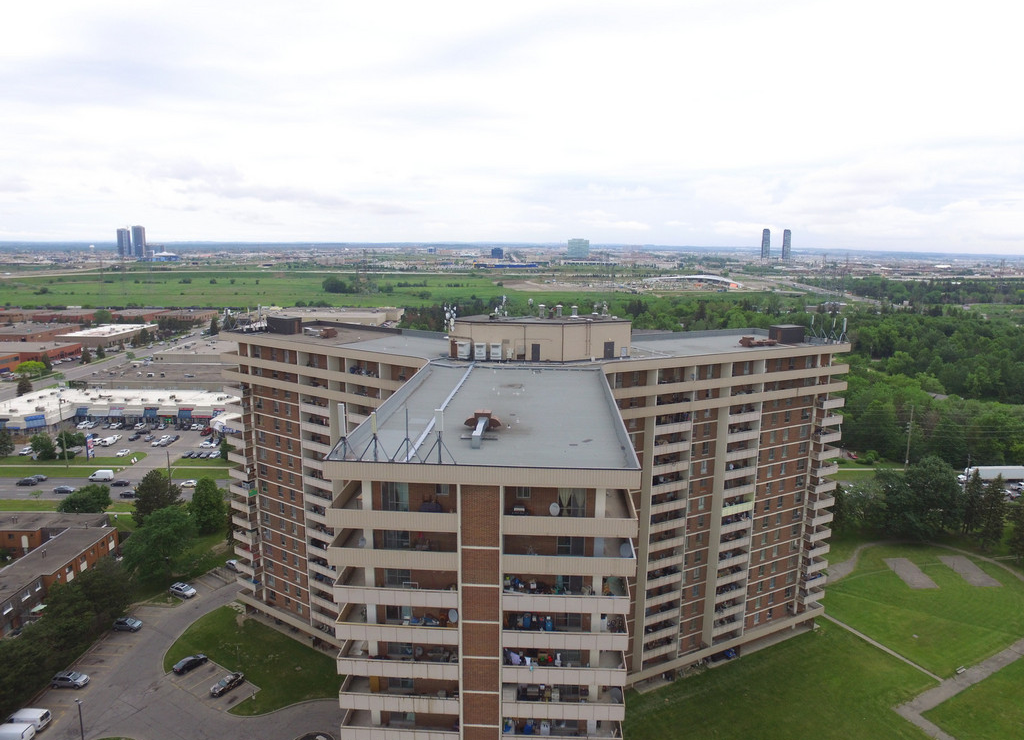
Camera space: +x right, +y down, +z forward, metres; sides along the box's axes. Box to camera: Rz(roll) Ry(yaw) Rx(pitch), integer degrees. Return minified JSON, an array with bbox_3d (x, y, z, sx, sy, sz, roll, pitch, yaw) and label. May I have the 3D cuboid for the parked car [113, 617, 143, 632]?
[{"bbox_3d":[-64.695,43.066,99.872,4.400,1.580,1.800,1,12,3],"label":"parked car"}]

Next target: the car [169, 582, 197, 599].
[{"bbox_3d":[-58.441,39.062,104.928,4.650,1.680,1.850,6,13,25],"label":"car"}]

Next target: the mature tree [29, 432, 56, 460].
[{"bbox_3d":[-140.290,22.724,176.737,7.000,8.460,7.000,1,12,0],"label":"mature tree"}]

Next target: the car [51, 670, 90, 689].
[{"bbox_3d":[-62.029,43.478,83.173,4.600,1.730,1.850,1,12,1],"label":"car"}]

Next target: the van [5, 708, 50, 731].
[{"bbox_3d":[-65.191,46.996,79.664,5.300,2.050,1.980,1,12,2],"label":"van"}]

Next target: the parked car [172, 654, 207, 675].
[{"bbox_3d":[-47.243,43.072,86.753,1.800,1.440,4.450,9,14,36],"label":"parked car"}]

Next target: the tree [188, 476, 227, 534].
[{"bbox_3d":[-65.182,28.827,126.767,7.200,12.740,7.200,-6,13,-28],"label":"tree"}]

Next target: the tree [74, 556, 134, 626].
[{"bbox_3d":[-69.000,37.411,100.530,9.200,12.310,9.200,1,12,0],"label":"tree"}]

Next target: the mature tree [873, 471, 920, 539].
[{"bbox_3d":[87.016,30.295,133.825,10.000,16.480,10.000,1,12,0],"label":"mature tree"}]

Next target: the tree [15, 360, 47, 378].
[{"bbox_3d":[-220.823,-0.448,271.138,11.500,7.955,11.500,-9,15,-39],"label":"tree"}]

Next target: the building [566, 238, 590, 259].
[{"bbox_3d":[252.518,-458.092,2239.729,77.000,70.000,46.000,1,12,-1],"label":"building"}]

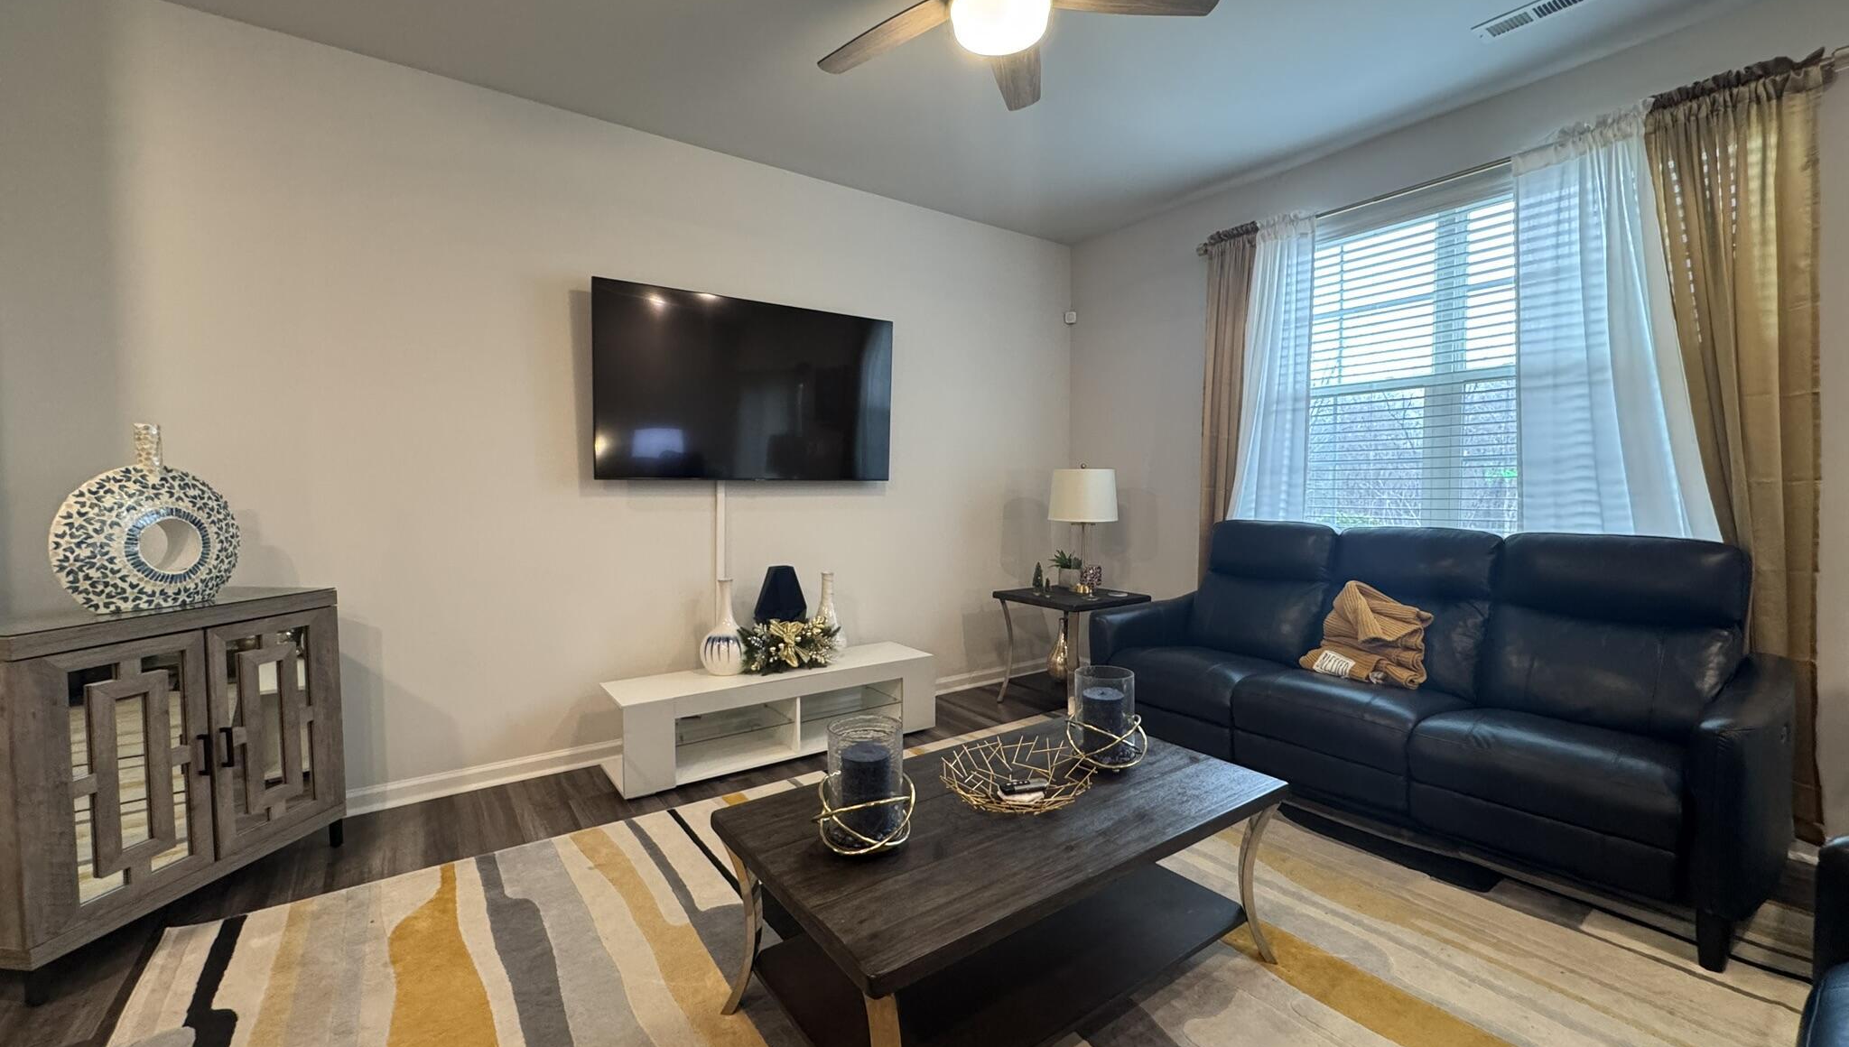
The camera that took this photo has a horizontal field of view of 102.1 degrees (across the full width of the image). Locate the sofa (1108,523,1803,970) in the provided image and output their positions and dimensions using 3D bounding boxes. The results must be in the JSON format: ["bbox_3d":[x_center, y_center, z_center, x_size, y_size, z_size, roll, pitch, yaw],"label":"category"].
[{"bbox_3d":[1.725,0.544,2.857,0.900,1.010,2.030,-2,3,-36],"label":"sofa"}]

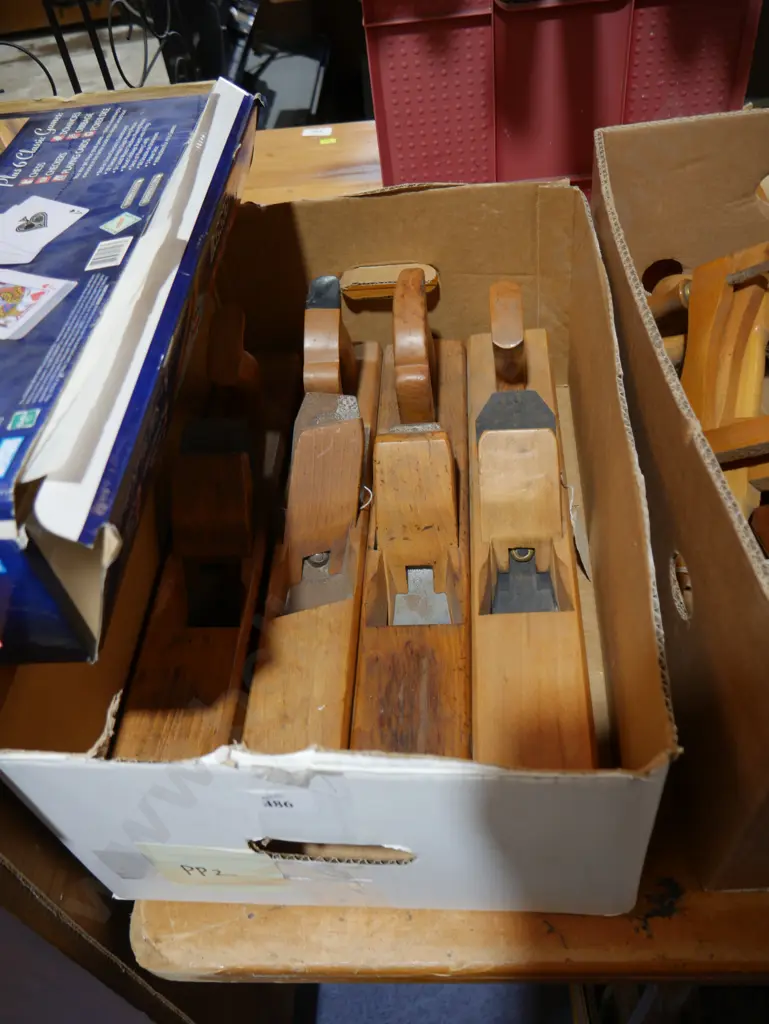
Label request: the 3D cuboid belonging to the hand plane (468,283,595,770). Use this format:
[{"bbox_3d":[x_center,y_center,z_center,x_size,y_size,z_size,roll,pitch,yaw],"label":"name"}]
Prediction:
[{"bbox_3d":[0.100,0.001,0.611,0.073,0.141,0.440,-1,49,6],"label":"hand plane"}]

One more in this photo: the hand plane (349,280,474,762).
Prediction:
[{"bbox_3d":[0.025,0.005,0.607,0.073,0.157,0.440,-1,49,6],"label":"hand plane"}]

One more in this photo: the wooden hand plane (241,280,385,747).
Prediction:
[{"bbox_3d":[-0.049,0.004,0.620,0.068,0.154,0.440,-1,49,6],"label":"wooden hand plane"}]

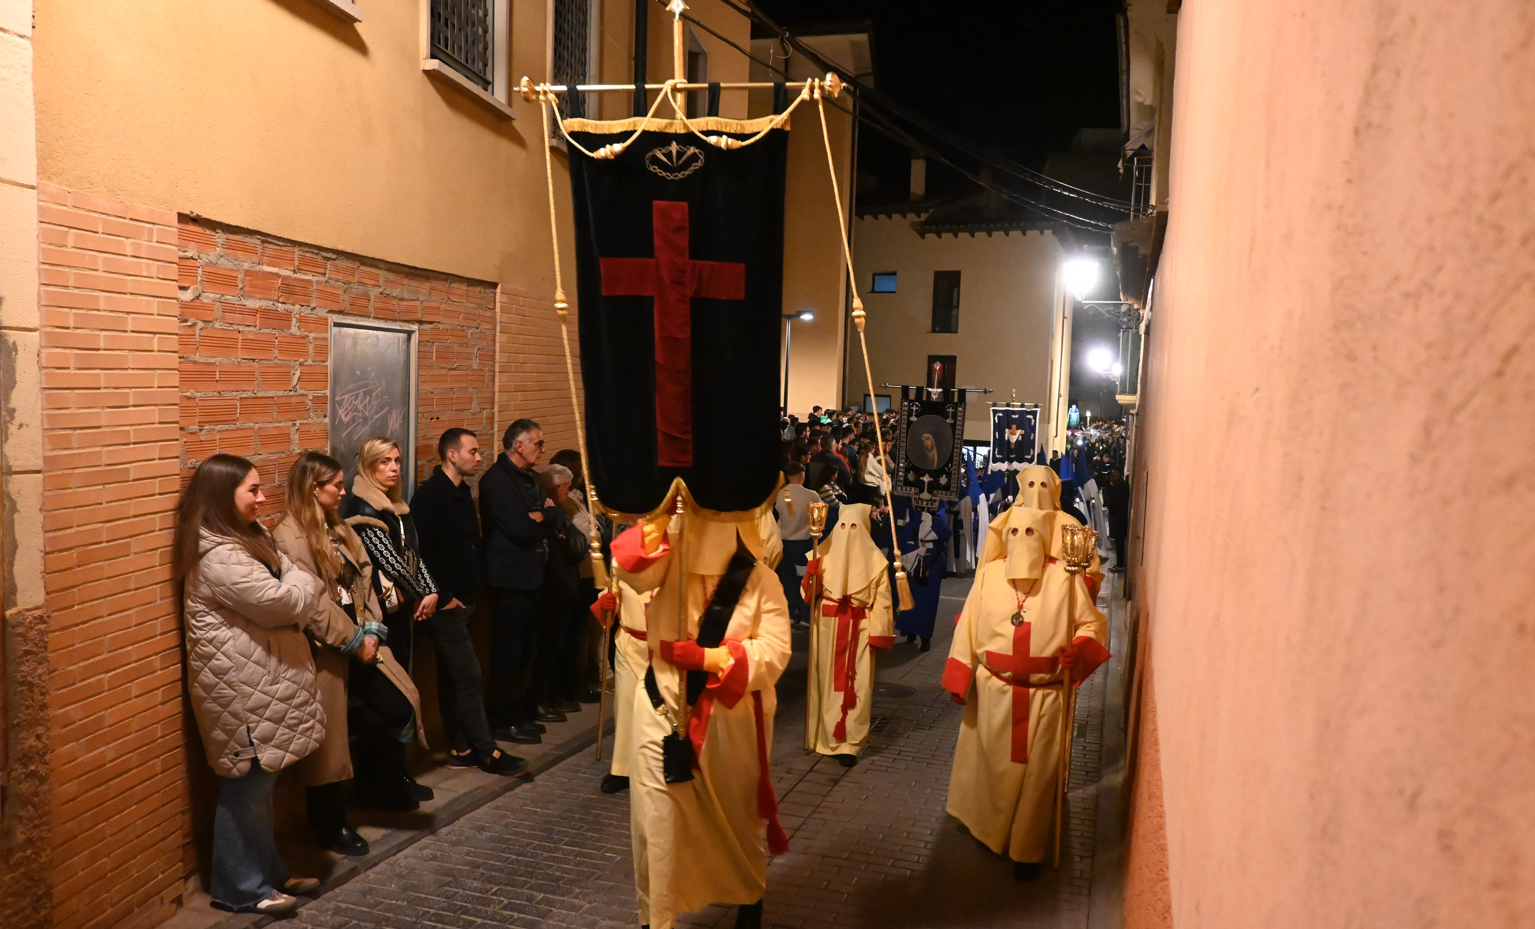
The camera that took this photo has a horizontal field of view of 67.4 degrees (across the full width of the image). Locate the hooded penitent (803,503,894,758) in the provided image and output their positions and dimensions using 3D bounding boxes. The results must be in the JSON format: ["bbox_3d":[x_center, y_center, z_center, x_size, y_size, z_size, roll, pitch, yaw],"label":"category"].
[{"bbox_3d":[0.470,0.982,6.680,0.510,1.500,0.400,3,5,14],"label":"hooded penitent"}]

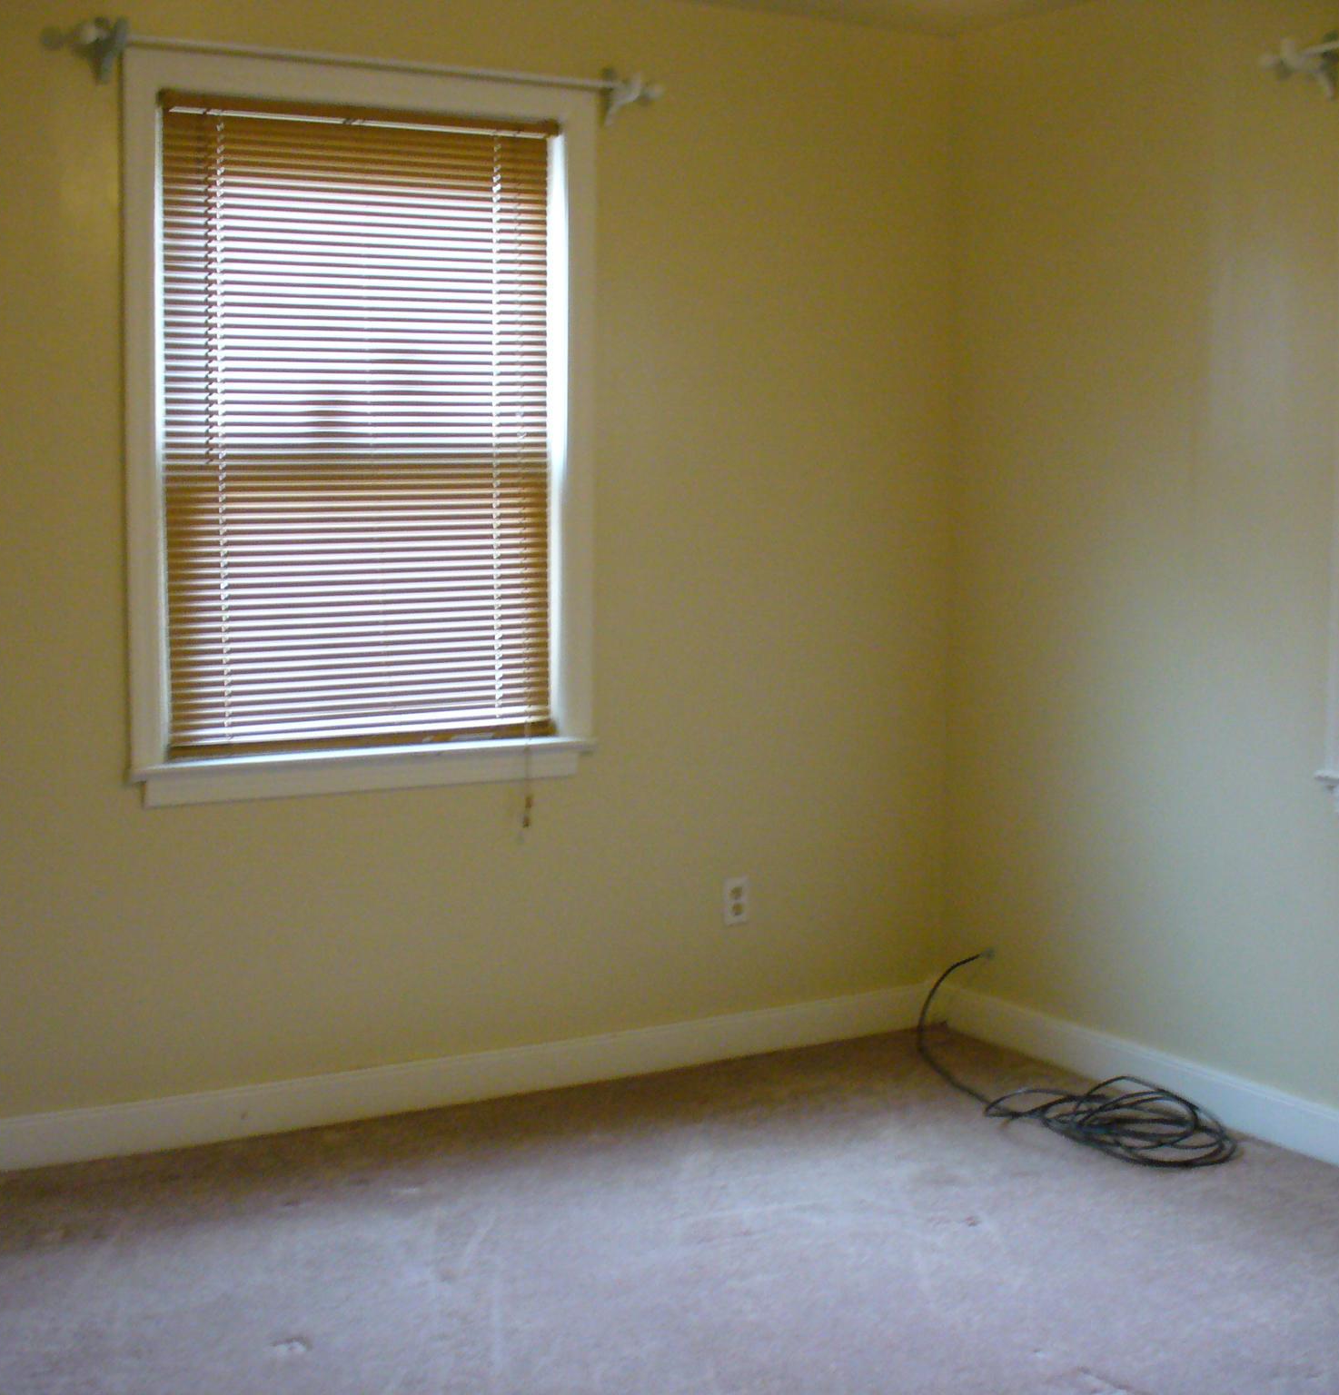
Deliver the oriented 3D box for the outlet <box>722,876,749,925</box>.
[{"bbox_3d":[0.159,0.477,4.630,0.070,0.114,0.010,-3,7,-30],"label":"outlet"}]

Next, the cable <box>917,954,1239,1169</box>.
[{"bbox_3d":[0.839,0.776,4.331,0.390,0.210,0.980,-3,7,-30],"label":"cable"}]

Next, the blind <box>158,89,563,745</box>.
[{"bbox_3d":[-0.620,-0.548,4.111,0.865,1.310,0.040,-3,7,-30],"label":"blind"}]

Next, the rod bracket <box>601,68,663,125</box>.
[{"bbox_3d":[-0.073,-1.281,4.260,0.090,0.105,0.110,-3,7,-30],"label":"rod bracket"}]

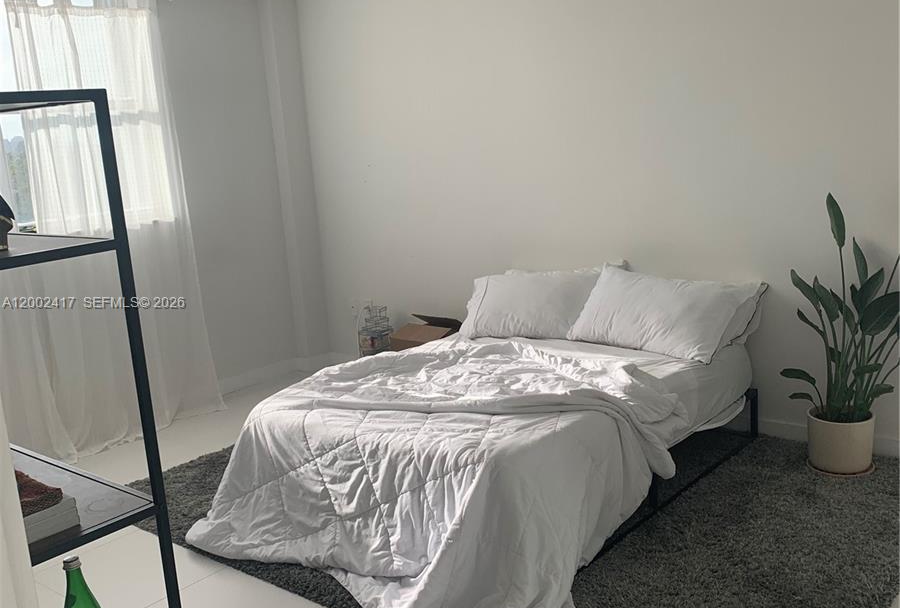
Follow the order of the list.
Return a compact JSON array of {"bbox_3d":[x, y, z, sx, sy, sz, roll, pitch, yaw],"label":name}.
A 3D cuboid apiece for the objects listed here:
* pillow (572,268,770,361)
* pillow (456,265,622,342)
[{"bbox_3d":[0.950,0.024,4.185,0.790,0.180,0.470,11,60,48],"label":"pillow"},{"bbox_3d":[0.437,-0.002,4.684,0.760,0.180,0.440,-3,54,28],"label":"pillow"}]

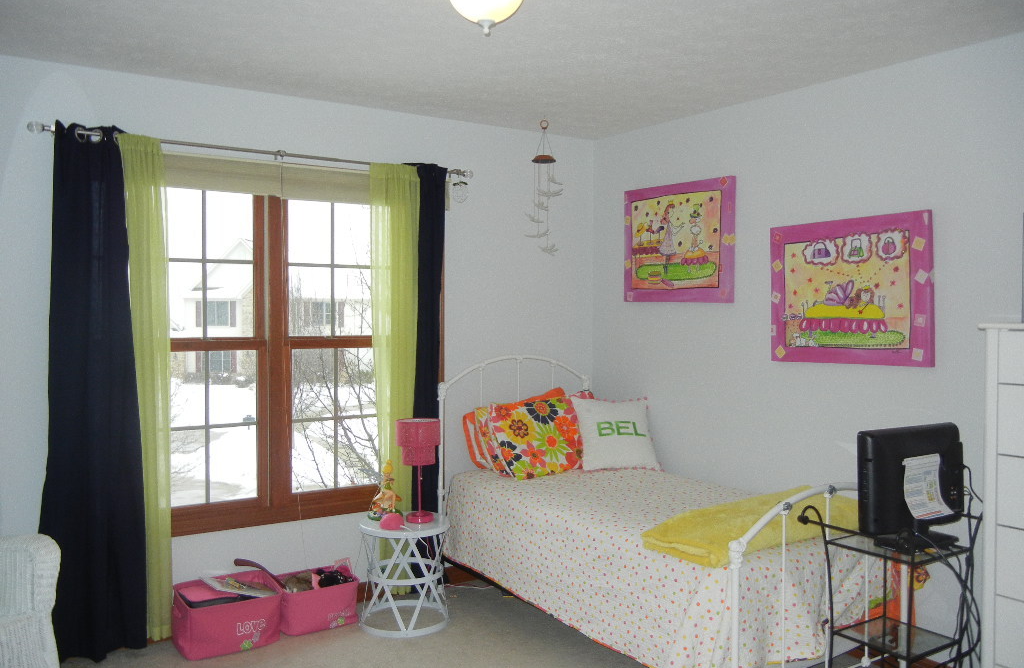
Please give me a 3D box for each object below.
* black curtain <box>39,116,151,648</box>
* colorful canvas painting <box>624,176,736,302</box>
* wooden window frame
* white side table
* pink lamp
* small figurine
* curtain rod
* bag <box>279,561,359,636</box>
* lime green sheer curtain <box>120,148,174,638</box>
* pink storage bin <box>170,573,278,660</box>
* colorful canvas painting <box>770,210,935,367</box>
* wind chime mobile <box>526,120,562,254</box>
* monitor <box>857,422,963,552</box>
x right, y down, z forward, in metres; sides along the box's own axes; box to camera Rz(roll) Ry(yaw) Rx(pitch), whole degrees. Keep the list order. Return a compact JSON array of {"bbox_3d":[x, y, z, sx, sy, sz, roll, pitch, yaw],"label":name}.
[{"bbox_3d":[-1.713,0.249,3.606,0.425,2.179,0.160,-1,2,-34],"label":"black curtain"},{"bbox_3d":[0.853,-0.467,4.599,0.036,0.610,0.763,-1,2,-34],"label":"colorful canvas painting"},{"bbox_3d":[-1.122,0.054,4.142,1.830,1.670,0.100,-1,2,-34],"label":"wooden window frame"},{"bbox_3d":[-0.495,1.098,4.117,0.416,0.472,0.416,0,1,0],"label":"white side table"},{"bbox_3d":[-0.435,0.647,4.210,0.208,0.473,0.208,0,2,0],"label":"pink lamp"},{"bbox_3d":[-0.606,0.745,4.260,0.165,0.275,0.140,-1,2,-22],"label":"small figurine"},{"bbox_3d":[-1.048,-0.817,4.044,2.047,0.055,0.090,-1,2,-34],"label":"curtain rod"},{"bbox_3d":[-0.915,1.226,4.045,0.360,0.224,0.290,-1,2,-33],"label":"bag"},{"bbox_3d":[-1.541,0.244,3.734,0.210,2.131,0.100,-1,2,-34],"label":"lime green sheer curtain"},{"bbox_3d":[-1.228,1.225,3.842,0.385,0.238,0.310,-1,2,-33],"label":"pink storage bin"},{"bbox_3d":[1.424,-0.178,3.775,0.036,0.610,0.766,-1,2,-34],"label":"colorful canvas painting"},{"bbox_3d":[0.167,-0.748,4.549,0.196,0.685,0.196,0,1,0],"label":"wind chime mobile"},{"bbox_3d":[1.392,0.518,3.029,0.550,0.395,0.160,-1,2,-34],"label":"monitor"}]

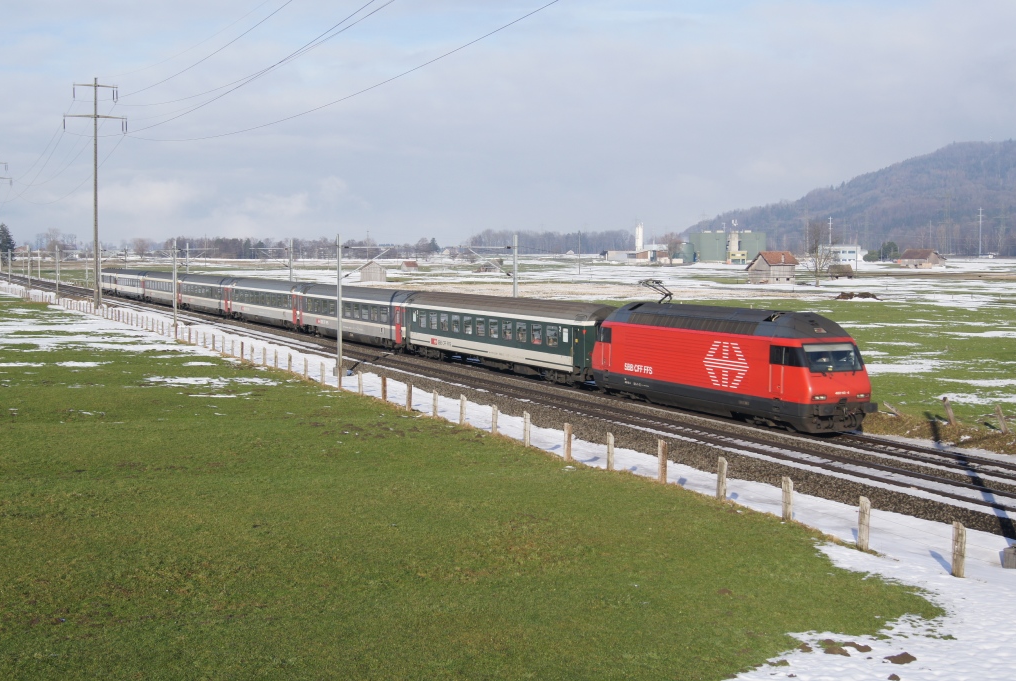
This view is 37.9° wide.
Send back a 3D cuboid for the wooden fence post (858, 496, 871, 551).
[{"bbox_3d":[8.501,4.356,35.314,0.200,1.268,0.220,-1,4,-22],"label":"wooden fence post"}]

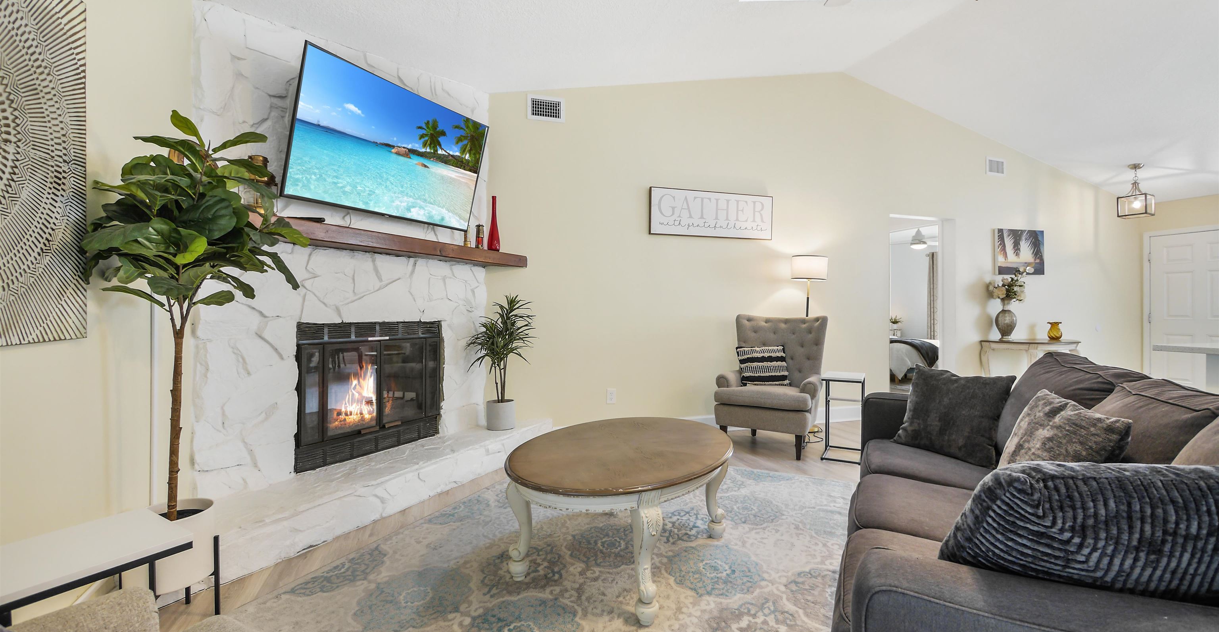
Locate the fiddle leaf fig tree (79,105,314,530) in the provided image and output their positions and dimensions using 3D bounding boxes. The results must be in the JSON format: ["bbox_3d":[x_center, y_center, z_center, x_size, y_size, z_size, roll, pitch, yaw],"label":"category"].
[{"bbox_3d":[-1.425,-0.004,1.710,0.560,1.408,0.580,0,0,-18],"label":"fiddle leaf fig tree"}]

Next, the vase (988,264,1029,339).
[{"bbox_3d":[4.309,-0.144,5.330,0.380,0.790,0.330,0,0,-18],"label":"vase"}]

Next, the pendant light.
[{"bbox_3d":[5.816,-1.379,5.450,0.220,0.600,0.220,0,0,-18],"label":"pendant light"}]

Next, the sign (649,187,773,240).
[{"bbox_3d":[0.941,-0.901,4.380,1.229,0.405,0.036,0,0,-18],"label":"sign"}]

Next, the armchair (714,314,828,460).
[{"bbox_3d":[1.311,0.518,4.017,0.740,1.040,0.770,0,0,30],"label":"armchair"}]

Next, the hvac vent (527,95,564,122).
[{"bbox_3d":[-0.497,-1.652,3.915,0.300,0.187,0.025,0,0,-18],"label":"hvac vent"}]

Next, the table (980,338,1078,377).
[{"bbox_3d":[4.712,0.650,5.412,1.160,0.740,0.410,0,0,-18],"label":"table"}]

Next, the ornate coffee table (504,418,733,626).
[{"bbox_3d":[0.065,0.809,2.182,0.910,0.484,1.220,0,0,27],"label":"ornate coffee table"}]

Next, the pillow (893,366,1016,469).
[{"bbox_3d":[1.606,0.473,2.300,0.440,0.420,0.160,0,-17,40],"label":"pillow"}]

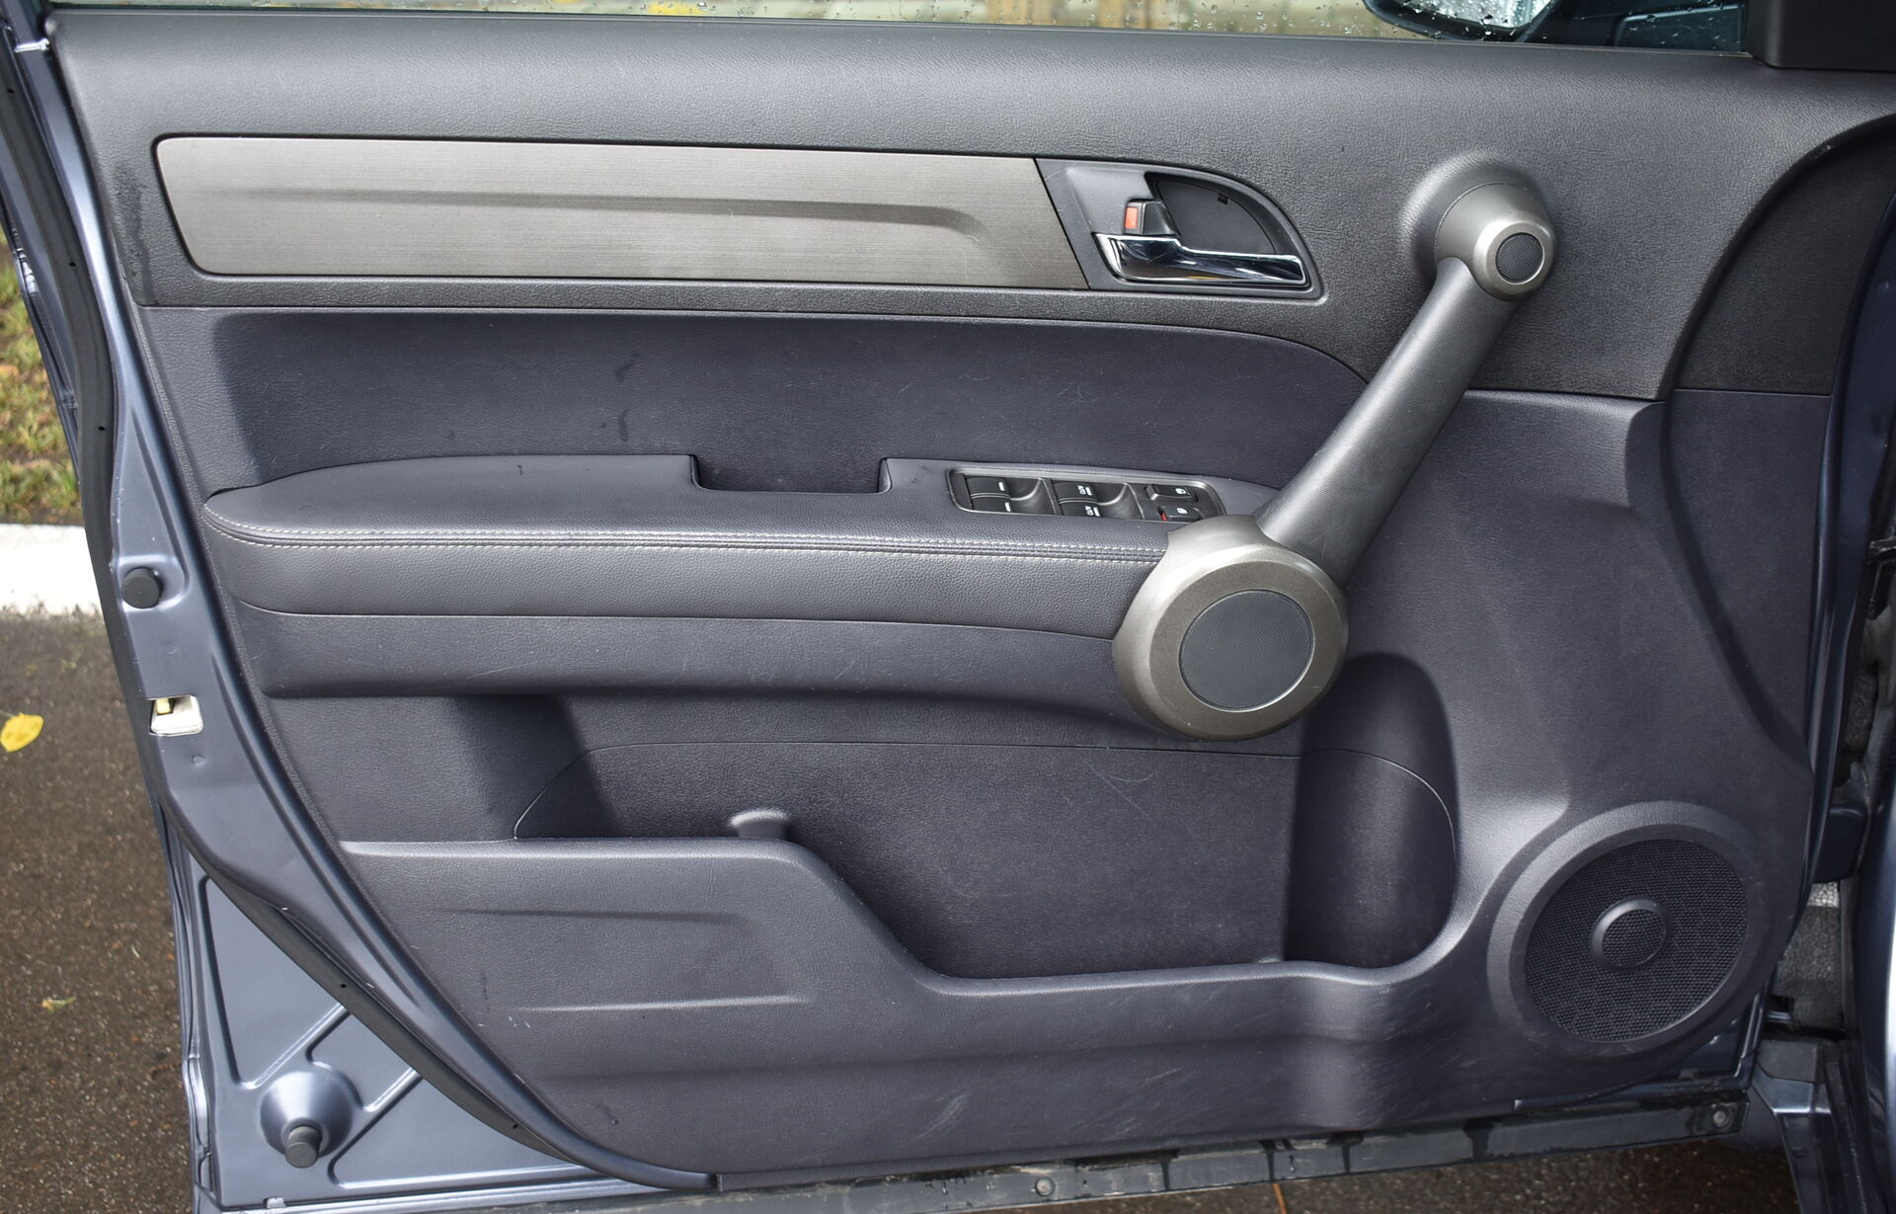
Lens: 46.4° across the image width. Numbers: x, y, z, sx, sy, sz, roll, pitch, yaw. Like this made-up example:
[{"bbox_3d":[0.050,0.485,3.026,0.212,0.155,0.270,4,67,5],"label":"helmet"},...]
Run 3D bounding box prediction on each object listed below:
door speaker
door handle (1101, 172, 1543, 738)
[{"bbox_3d":[0.457,0.221,1.475,0.155,0.156,0.030,-2,22,-6],"label":"door speaker"},{"bbox_3d":[0.222,-0.080,1.288,0.256,0.325,0.108,-2,22,-6],"label":"door handle"}]

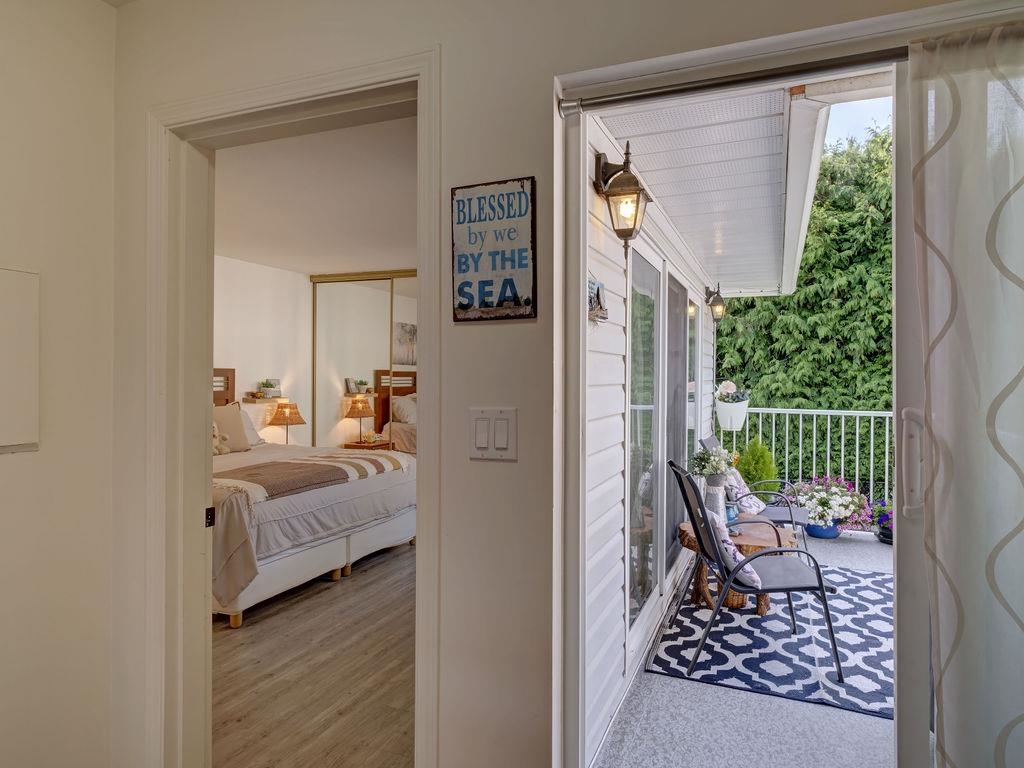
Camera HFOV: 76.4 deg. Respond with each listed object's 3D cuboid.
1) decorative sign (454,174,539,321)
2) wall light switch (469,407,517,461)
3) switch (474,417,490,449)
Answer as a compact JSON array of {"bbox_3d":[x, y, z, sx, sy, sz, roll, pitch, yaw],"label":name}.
[{"bbox_3d":[-0.039,-0.293,1.444,0.199,0.304,0.014,-1,-1,22],"label":"decorative sign"},{"bbox_3d":[-0.041,0.111,1.445,0.115,0.115,0.010,0,0,22],"label":"wall light switch"},{"bbox_3d":[-0.065,0.111,1.453,0.035,0.068,0.010,0,0,22],"label":"switch"}]

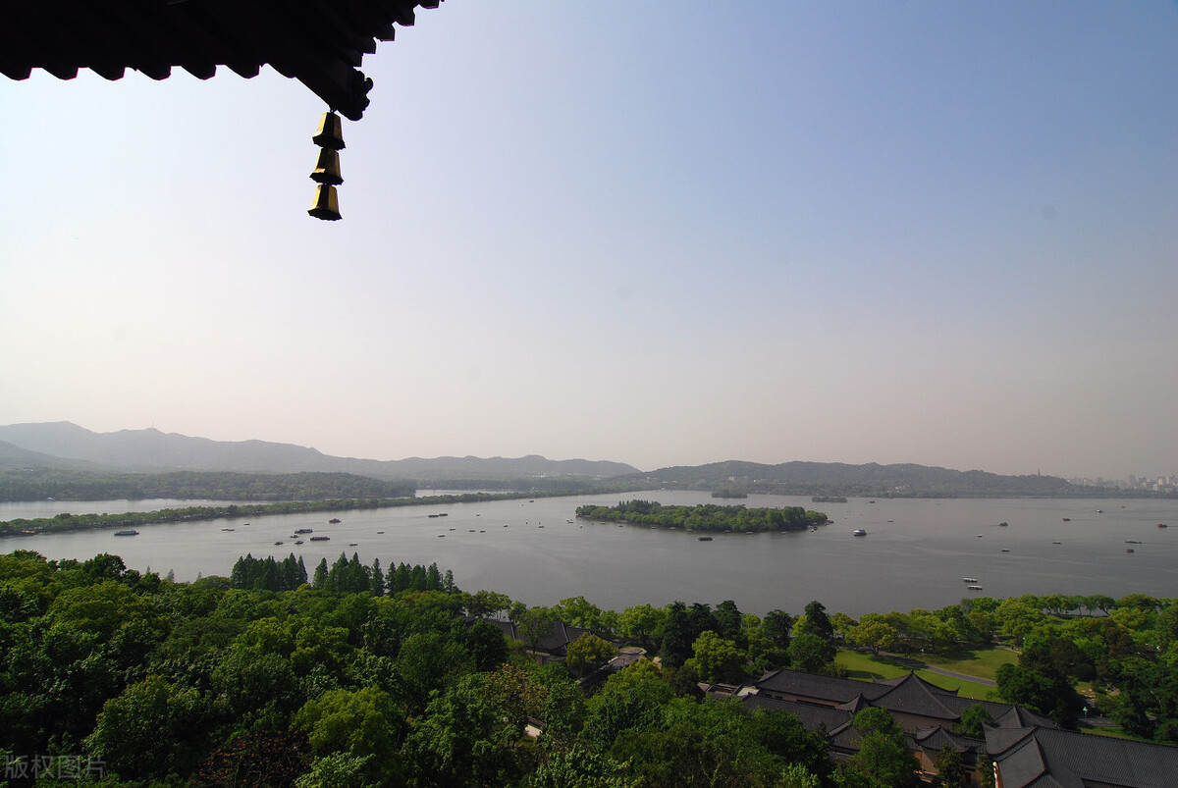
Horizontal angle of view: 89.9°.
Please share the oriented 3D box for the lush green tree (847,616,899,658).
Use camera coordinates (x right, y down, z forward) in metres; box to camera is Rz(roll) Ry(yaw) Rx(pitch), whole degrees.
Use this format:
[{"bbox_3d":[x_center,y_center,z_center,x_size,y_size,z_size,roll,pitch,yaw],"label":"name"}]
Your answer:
[{"bbox_3d":[101.670,87.420,210.920,16.670,12.700,16.670,0,-9,0],"label":"lush green tree"}]

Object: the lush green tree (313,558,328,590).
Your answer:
[{"bbox_3d":[-141.980,98.050,311.780,7.530,22.050,7.530,0,-9,0],"label":"lush green tree"}]

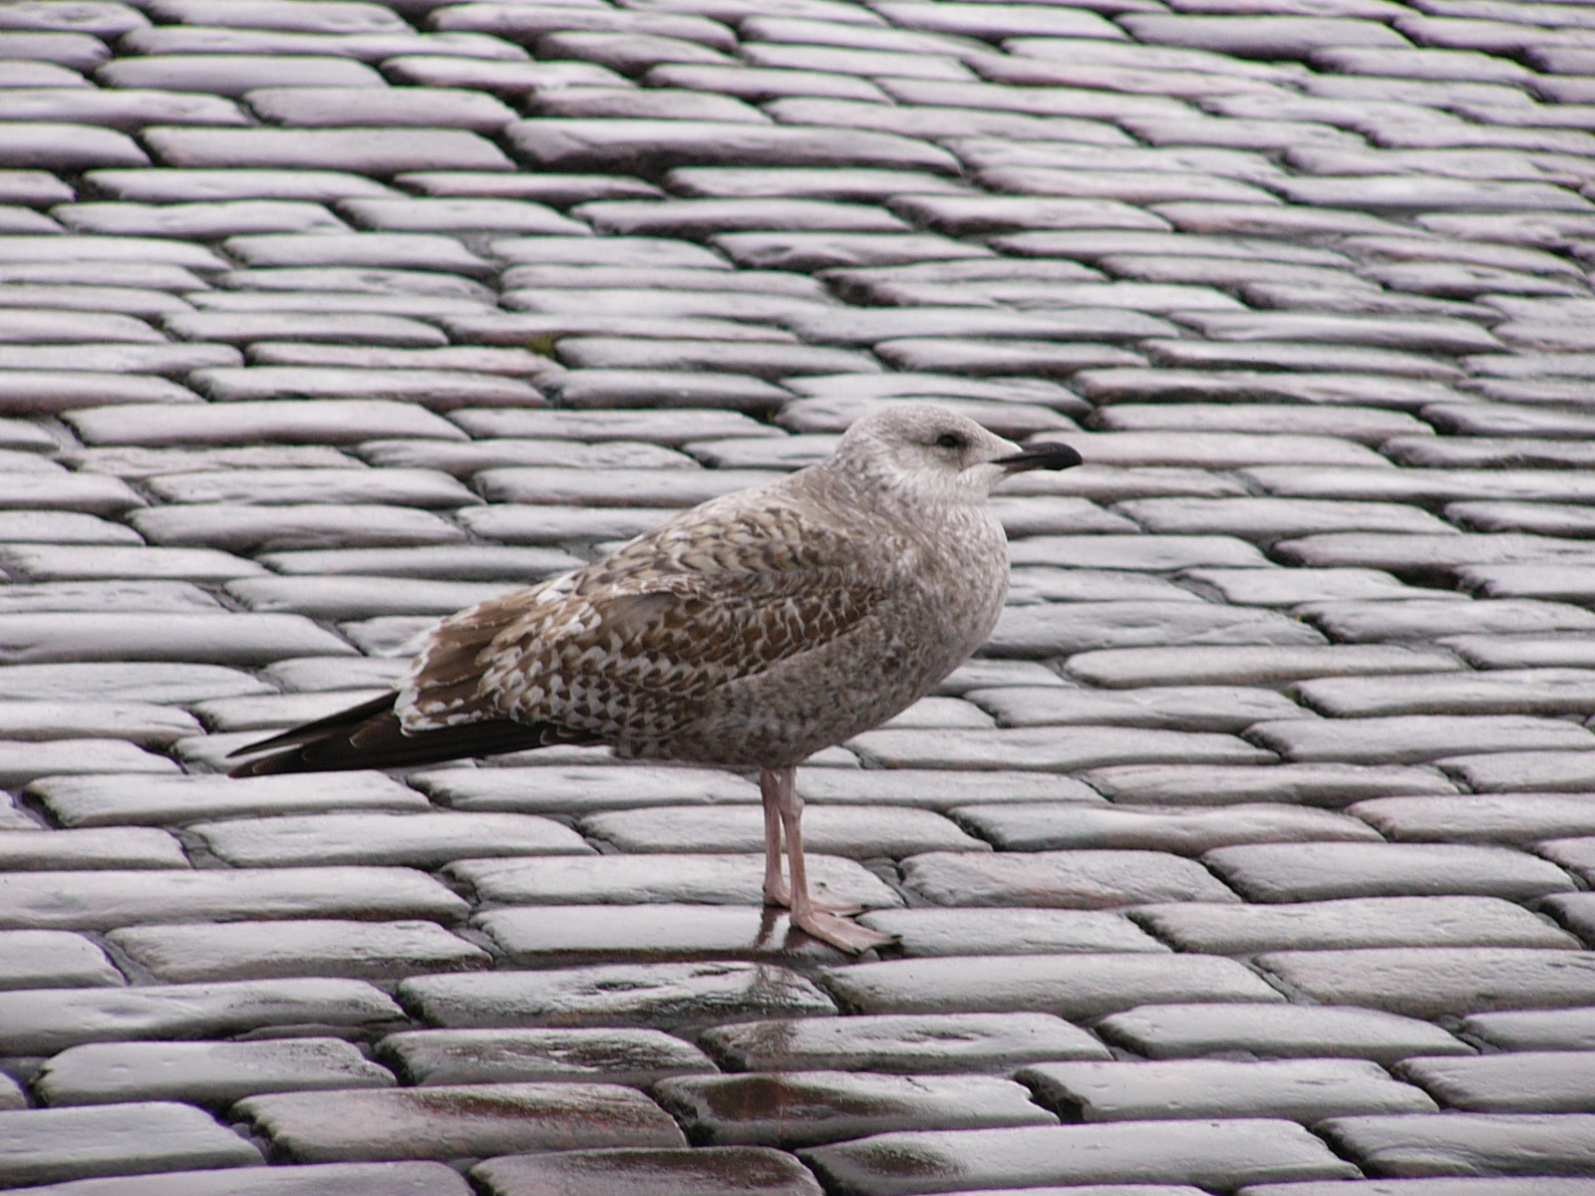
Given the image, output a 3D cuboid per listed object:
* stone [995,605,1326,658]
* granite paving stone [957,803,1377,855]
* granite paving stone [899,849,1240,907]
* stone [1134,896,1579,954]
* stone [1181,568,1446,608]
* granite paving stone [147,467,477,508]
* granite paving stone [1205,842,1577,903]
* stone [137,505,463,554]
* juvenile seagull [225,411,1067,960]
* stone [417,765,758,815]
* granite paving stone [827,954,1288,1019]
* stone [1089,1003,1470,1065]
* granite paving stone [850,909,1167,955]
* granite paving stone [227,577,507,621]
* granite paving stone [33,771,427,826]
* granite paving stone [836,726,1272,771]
[{"bbox_3d":[0.209,0.071,7.896,0.225,0.110,0.122,1,12,-17],"label":"stone"},{"bbox_3d":[0.228,0.191,7.782,0.239,0.100,0.119,0,12,-13],"label":"granite paving stone"},{"bbox_3d":[0.150,0.215,7.176,0.186,0.110,0.126,1,12,-17],"label":"granite paving stone"},{"bbox_3d":[0.335,0.245,7.546,0.245,0.100,0.121,0,12,-13],"label":"stone"},{"bbox_3d":[0.332,0.046,8.066,0.150,0.110,0.109,1,12,-17],"label":"stone"},{"bbox_3d":[-0.320,-0.018,8.116,0.210,0.110,0.111,1,12,-17],"label":"granite paving stone"},{"bbox_3d":[0.341,0.212,7.264,0.213,0.110,0.124,1,12,-17],"label":"granite paving stone"},{"bbox_3d":[-0.344,0.000,8.586,0.202,0.100,0.133,0,12,-13],"label":"stone"},{"bbox_3d":[-0.085,0.035,7.452,0.509,0.316,0.160,2,12,1],"label":"juvenile seagull"},{"bbox_3d":[-0.130,0.168,7.825,0.201,0.100,0.118,0,12,-13],"label":"stone"},{"bbox_3d":[0.139,0.267,6.918,0.252,0.110,0.120,1,12,-17],"label":"granite paving stone"},{"bbox_3d":[0.260,0.292,6.847,0.197,0.110,0.117,1,12,-17],"label":"stone"},{"bbox_3d":[0.116,0.242,7.031,0.165,0.110,0.109,1,12,-17],"label":"granite paving stone"},{"bbox_3d":[-0.274,0.048,8.370,0.203,0.100,0.118,0,12,-13],"label":"granite paving stone"},{"bbox_3d":[-0.355,0.172,7.761,0.225,0.100,0.124,0,12,-13],"label":"granite paving stone"},{"bbox_3d":[0.167,0.144,7.995,0.256,0.100,0.111,0,12,-13],"label":"granite paving stone"}]

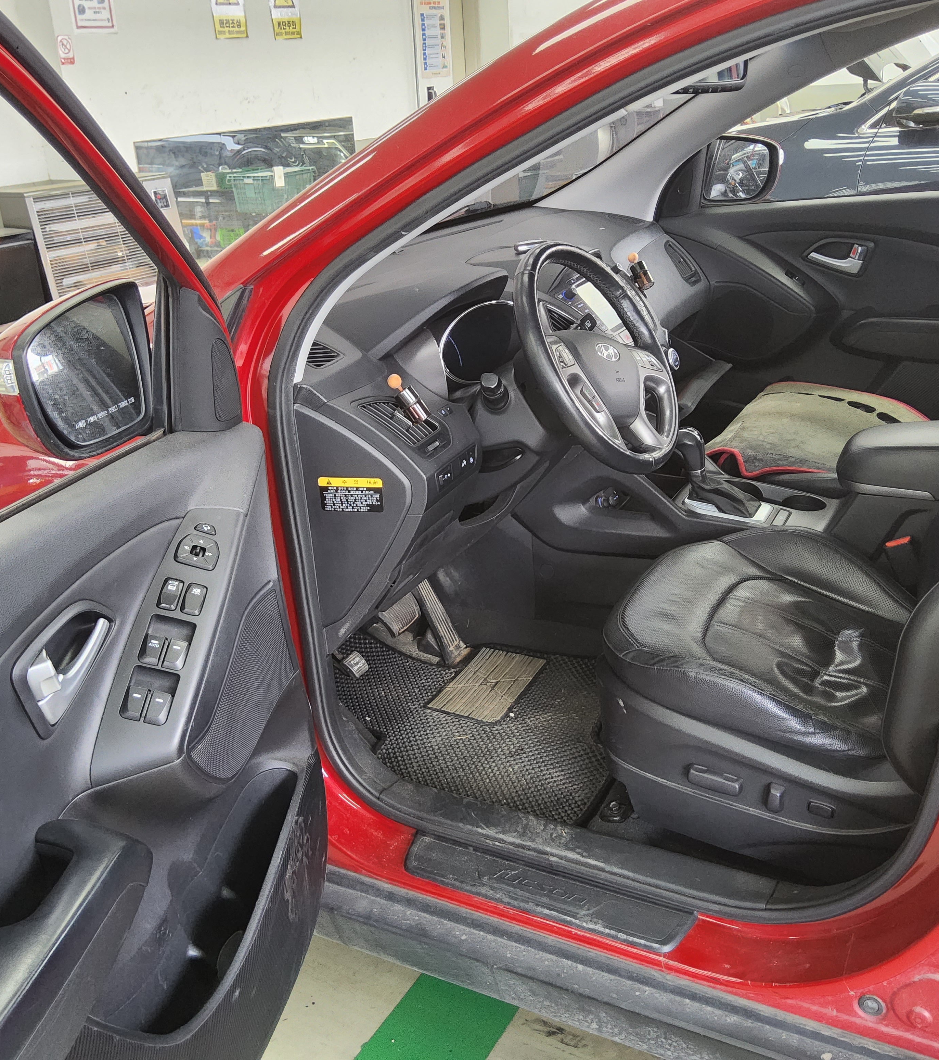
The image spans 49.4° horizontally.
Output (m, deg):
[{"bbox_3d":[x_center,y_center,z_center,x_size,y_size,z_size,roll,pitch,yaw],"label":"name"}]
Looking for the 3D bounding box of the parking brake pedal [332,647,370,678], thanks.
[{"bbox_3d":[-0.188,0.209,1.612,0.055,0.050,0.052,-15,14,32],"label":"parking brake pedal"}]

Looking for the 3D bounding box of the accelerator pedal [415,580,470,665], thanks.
[{"bbox_3d":[-0.062,0.179,2.020,0.045,0.185,0.055,-19,9,37],"label":"accelerator pedal"}]

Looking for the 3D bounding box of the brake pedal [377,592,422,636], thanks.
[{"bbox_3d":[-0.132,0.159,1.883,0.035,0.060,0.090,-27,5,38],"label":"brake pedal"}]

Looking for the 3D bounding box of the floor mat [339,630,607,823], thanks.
[{"bbox_3d":[0.064,0.312,1.857,0.520,0.070,0.460,8,25,30],"label":"floor mat"}]

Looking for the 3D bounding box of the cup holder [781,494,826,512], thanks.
[{"bbox_3d":[0.591,-0.018,1.812,0.080,0.065,0.080,8,27,27],"label":"cup holder"}]

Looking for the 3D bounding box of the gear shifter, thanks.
[{"bbox_3d":[0.435,-0.106,1.790,0.145,0.145,0.078,8,27,27],"label":"gear shifter"}]

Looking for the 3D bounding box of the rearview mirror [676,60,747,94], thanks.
[{"bbox_3d":[0.350,-0.722,1.611,0.250,0.070,0.050,-23,33,-37],"label":"rearview mirror"}]

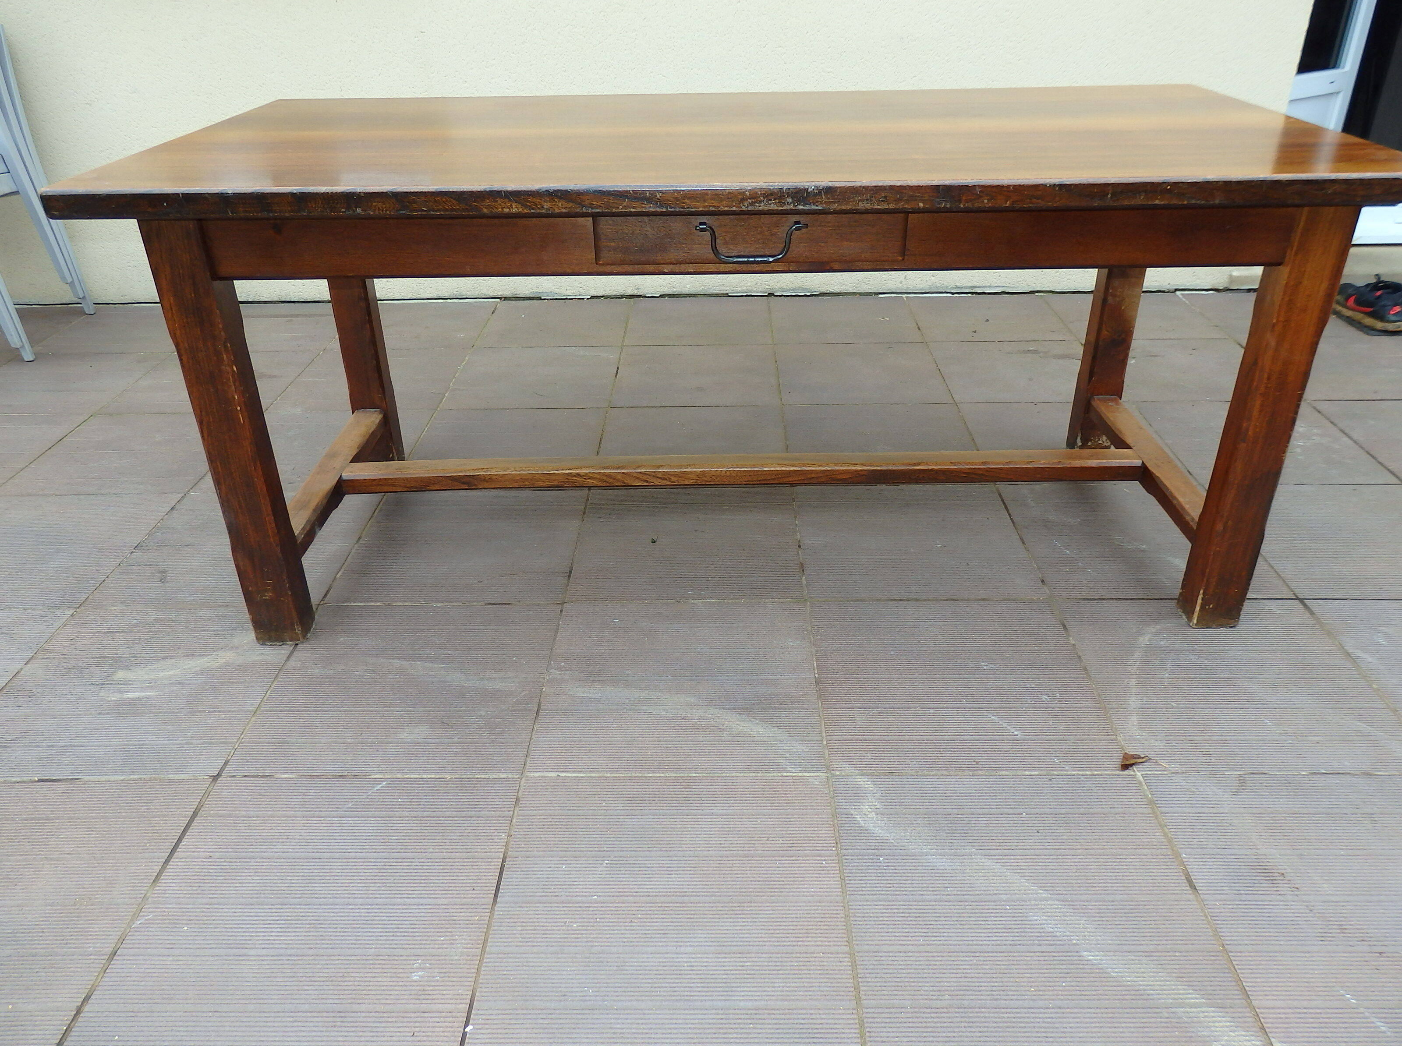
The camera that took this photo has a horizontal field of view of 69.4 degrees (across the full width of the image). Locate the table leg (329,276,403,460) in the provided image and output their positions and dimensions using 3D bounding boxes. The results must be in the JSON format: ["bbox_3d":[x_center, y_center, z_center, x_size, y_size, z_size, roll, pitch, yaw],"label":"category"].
[{"bbox_3d":[-0.711,-0.439,2.094,0.077,0.713,0.068,-1,30,1],"label":"table leg"}]

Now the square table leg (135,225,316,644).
[{"bbox_3d":[-0.711,-0.128,1.552,0.077,0.713,0.068,-1,30,1],"label":"square table leg"}]

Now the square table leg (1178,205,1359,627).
[{"bbox_3d":[0.851,-0.146,1.541,0.077,0.713,0.068,-1,30,1],"label":"square table leg"}]

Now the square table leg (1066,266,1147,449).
[{"bbox_3d":[0.853,-0.458,2.082,0.077,0.713,0.068,-1,30,1],"label":"square table leg"}]

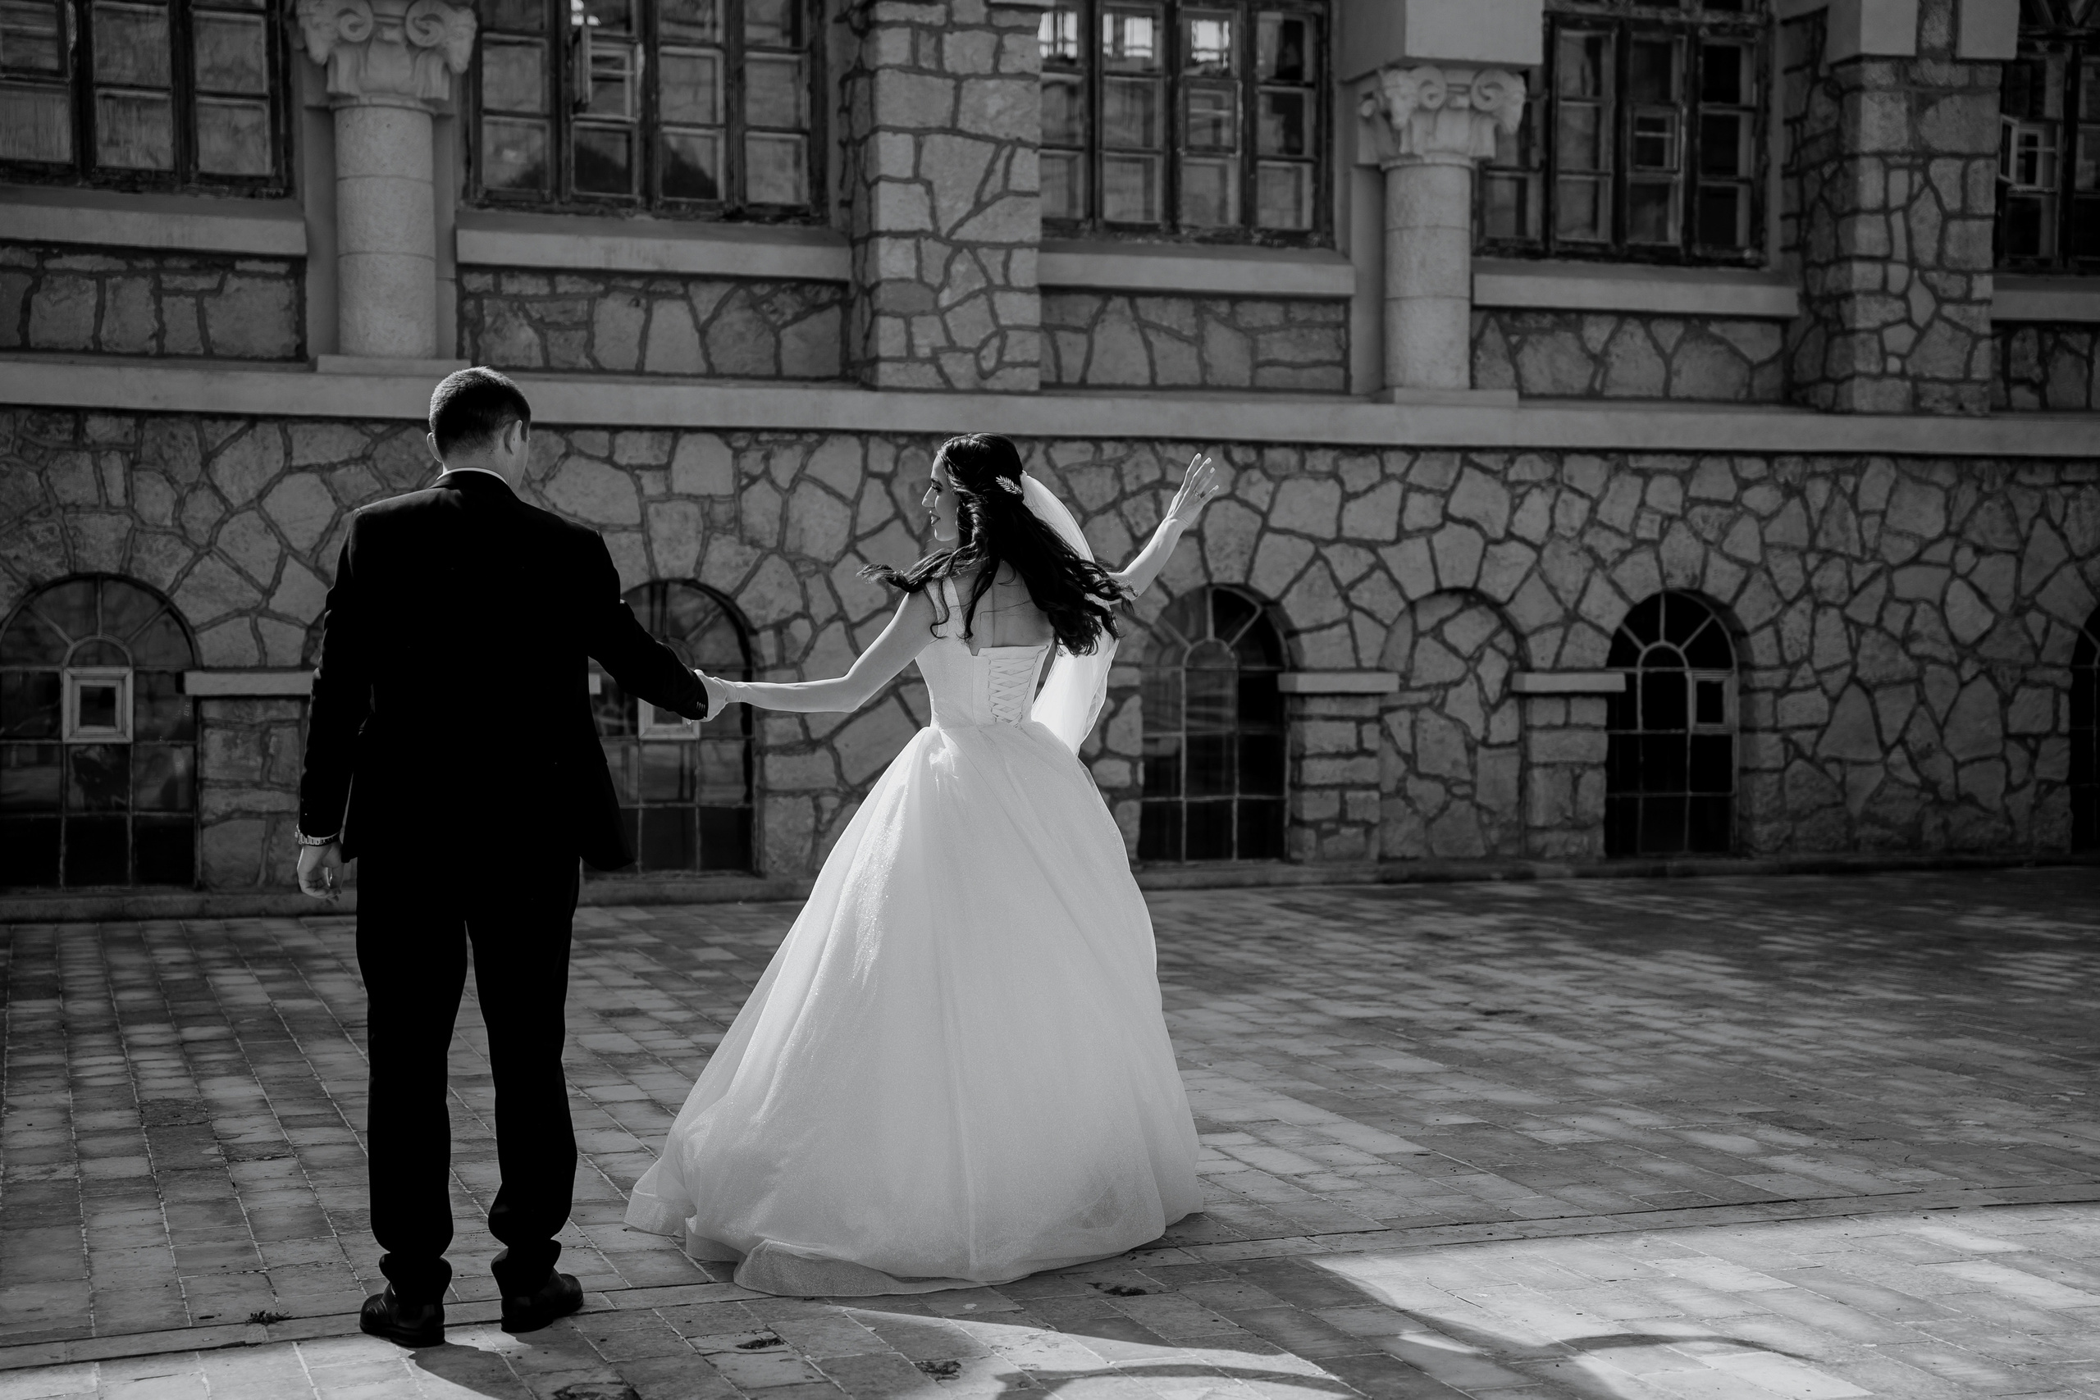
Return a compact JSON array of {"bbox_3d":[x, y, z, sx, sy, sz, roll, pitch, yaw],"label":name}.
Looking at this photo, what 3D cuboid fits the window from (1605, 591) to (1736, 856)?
[{"bbox_3d":[3.329,0.129,15.149,0.850,1.420,0.150,0,2,-19],"label":"window"}]

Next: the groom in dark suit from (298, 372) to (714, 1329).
[{"bbox_3d":[-1.044,0.275,5.336,0.760,1.800,0.480,0,2,-2],"label":"groom in dark suit"}]

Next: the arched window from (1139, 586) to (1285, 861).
[{"bbox_3d":[0.813,0.121,14.304,0.840,1.410,0.150,0,2,-19],"label":"arched window"}]

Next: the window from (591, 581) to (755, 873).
[{"bbox_3d":[-1.812,0.130,13.417,0.830,1.400,0.150,0,2,-19],"label":"window"}]

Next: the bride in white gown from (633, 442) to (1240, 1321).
[{"bbox_3d":[-0.279,0.286,6.097,1.220,1.740,1.150,-1,2,-25],"label":"bride in white gown"}]

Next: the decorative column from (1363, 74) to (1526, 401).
[{"bbox_3d":[2.041,-2.443,14.667,0.700,1.720,0.660,0,2,-19],"label":"decorative column"}]

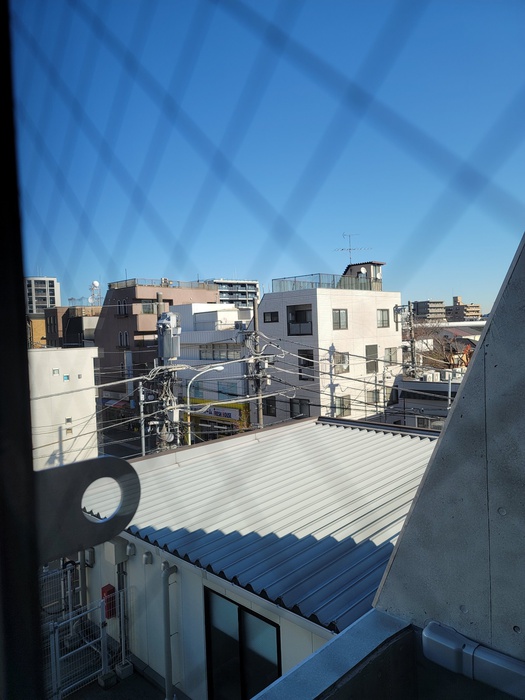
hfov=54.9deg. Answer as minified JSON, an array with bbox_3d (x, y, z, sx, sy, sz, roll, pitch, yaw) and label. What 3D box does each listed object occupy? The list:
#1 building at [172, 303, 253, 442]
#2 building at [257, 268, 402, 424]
[{"bbox_3d":[-1.333,1.972,44.673,8.850,12.350,10.000,0,3,42],"label":"building"},{"bbox_3d":[5.016,1.112,39.009,10.400,13.950,6.900,-4,3,-45],"label":"building"}]

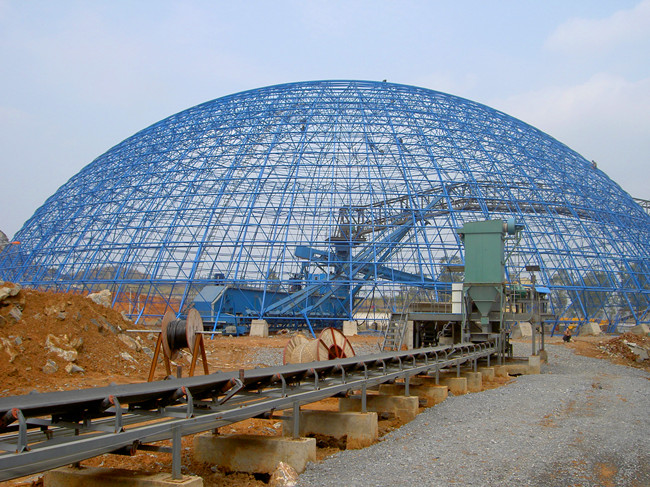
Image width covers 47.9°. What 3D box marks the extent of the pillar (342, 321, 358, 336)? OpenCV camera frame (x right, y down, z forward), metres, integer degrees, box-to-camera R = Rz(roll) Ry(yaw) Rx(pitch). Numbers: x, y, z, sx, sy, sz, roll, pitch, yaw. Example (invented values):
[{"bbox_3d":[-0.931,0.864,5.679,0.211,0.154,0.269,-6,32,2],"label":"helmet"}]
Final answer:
[{"bbox_3d":[2.000,6.640,57.000,1.120,1.200,1.250,1,-6,1],"label":"pillar"}]

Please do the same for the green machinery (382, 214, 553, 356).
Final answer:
[{"bbox_3d":[6.200,1.900,30.300,6.000,5.400,5.200,-2,-6,21],"label":"green machinery"}]

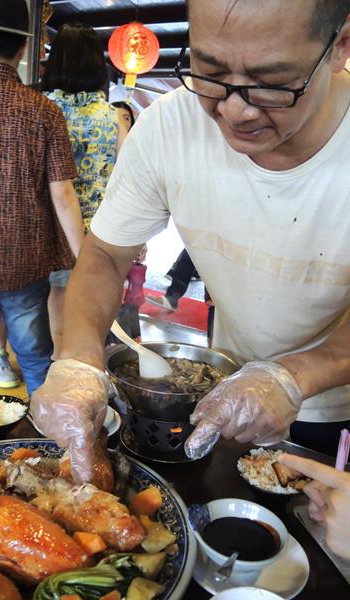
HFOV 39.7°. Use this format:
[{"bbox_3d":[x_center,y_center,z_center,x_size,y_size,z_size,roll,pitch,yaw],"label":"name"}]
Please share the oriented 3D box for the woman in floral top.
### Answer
[{"bbox_3d":[-0.375,-0.136,1.837,0.420,1.650,0.280,3,15,-5],"label":"woman in floral top"}]

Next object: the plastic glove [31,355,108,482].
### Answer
[{"bbox_3d":[-0.131,0.150,0.610,0.095,0.165,0.080,0,-28,-3],"label":"plastic glove"}]

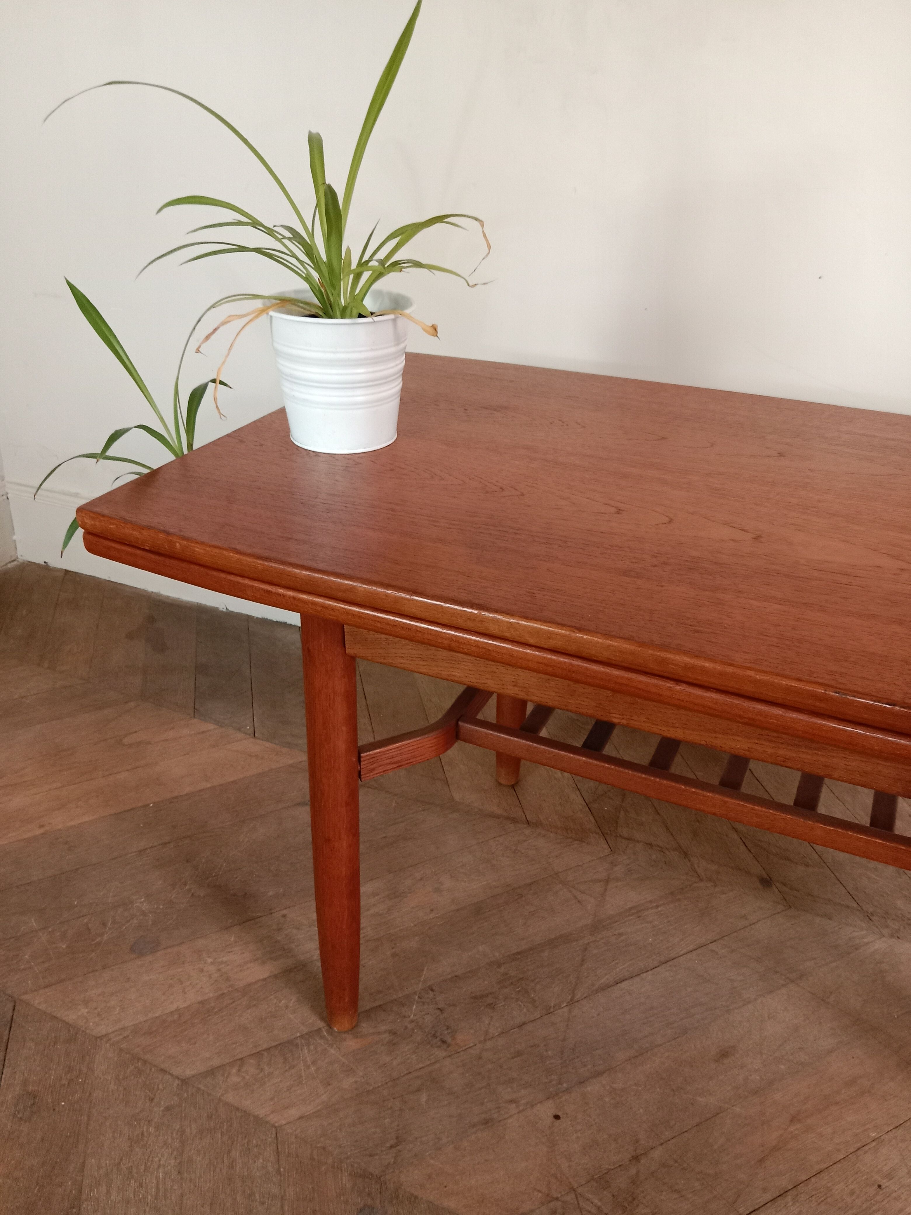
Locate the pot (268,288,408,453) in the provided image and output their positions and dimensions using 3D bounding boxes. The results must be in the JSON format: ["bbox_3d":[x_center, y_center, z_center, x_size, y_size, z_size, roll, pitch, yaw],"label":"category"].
[{"bbox_3d":[-0.104,-0.214,0.861,0.135,0.119,0.135,0,30,0],"label":"pot"}]

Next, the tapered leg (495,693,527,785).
[{"bbox_3d":[0.077,0.023,1.190,0.044,0.500,0.044,14,34,20],"label":"tapered leg"}]

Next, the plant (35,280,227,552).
[{"bbox_3d":[-0.313,-0.188,0.915,0.190,0.270,0.180,-10,31,-17],"label":"plant"}]

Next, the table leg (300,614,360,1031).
[{"bbox_3d":[-0.108,0.212,0.862,0.046,0.505,0.046,2,30,-1],"label":"table leg"}]

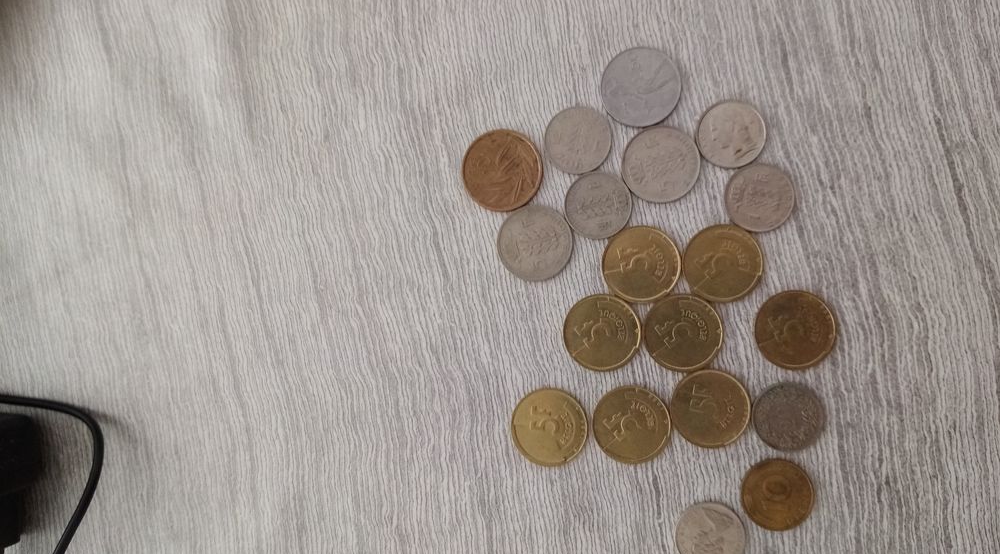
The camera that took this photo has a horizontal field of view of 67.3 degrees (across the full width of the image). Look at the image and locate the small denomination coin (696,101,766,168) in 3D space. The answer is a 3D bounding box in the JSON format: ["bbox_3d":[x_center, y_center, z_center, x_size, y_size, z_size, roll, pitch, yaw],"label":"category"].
[{"bbox_3d":[0.072,-0.044,0.235,0.021,0.002,0.021,0,88,3],"label":"small denomination coin"}]

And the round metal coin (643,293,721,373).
[{"bbox_3d":[0.057,0.017,0.234,0.024,0.002,0.024,0,88,3],"label":"round metal coin"}]

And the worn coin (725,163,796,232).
[{"bbox_3d":[0.081,-0.025,0.235,0.021,0.002,0.021,0,88,3],"label":"worn coin"}]

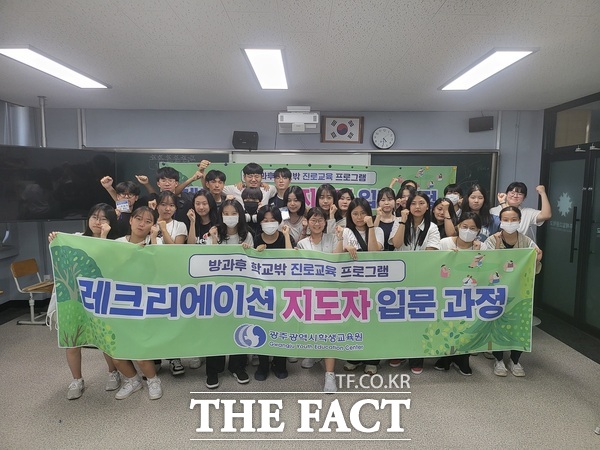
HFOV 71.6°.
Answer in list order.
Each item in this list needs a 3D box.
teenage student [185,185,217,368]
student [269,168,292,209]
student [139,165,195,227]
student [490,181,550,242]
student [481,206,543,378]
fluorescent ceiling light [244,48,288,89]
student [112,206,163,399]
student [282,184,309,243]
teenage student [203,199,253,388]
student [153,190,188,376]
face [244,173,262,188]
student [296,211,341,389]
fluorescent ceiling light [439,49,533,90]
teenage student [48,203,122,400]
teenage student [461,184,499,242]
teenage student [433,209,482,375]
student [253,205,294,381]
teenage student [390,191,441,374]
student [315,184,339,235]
[{"bbox_3d":[-0.895,0.478,3.781,0.420,1.578,0.360,0,5,-8],"label":"teenage student"},{"bbox_3d":[-0.177,0.330,4.199,0.480,1.804,0.340,0,5,-1],"label":"student"},{"bbox_3d":[-1.284,0.343,4.030,0.580,1.795,0.420,0,5,-9],"label":"student"},{"bbox_3d":[2.112,0.421,4.058,0.570,1.640,0.380,1,6,10],"label":"student"},{"bbox_3d":[1.856,0.566,3.667,0.500,1.457,0.440,2,5,14],"label":"student"},{"bbox_3d":[-0.257,-1.350,3.614,0.300,0.060,1.270,0,5,1],"label":"fluorescent ceiling light"},{"bbox_3d":[-1.277,0.576,3.269,0.450,1.440,0.430,0,5,-5],"label":"student"},{"bbox_3d":[-0.051,0.451,3.858,0.430,1.627,0.380,0,5,0],"label":"student"},{"bbox_3d":[-0.590,0.541,3.435,0.440,1.518,0.440,0,5,-5],"label":"teenage student"},{"bbox_3d":[-1.149,0.490,3.662,0.420,1.573,0.400,-1,5,-11],"label":"student"},{"bbox_3d":[-0.444,-0.425,3.970,0.170,0.170,0.150,0,5,0],"label":"face"},{"bbox_3d":[0.153,0.568,3.439,0.430,1.440,0.450,0,5,0],"label":"student"},{"bbox_3d":[1.556,-1.338,3.605,0.300,0.060,1.270,0,5,1],"label":"fluorescent ceiling light"},{"bbox_3d":[-1.644,0.565,3.248,0.520,1.460,0.450,0,5,-8],"label":"teenage student"},{"bbox_3d":[1.715,0.447,3.910,0.440,1.610,0.340,1,5,5],"label":"teenage student"},{"bbox_3d":[1.393,0.589,3.680,0.440,1.402,0.460,1,5,11],"label":"teenage student"},{"bbox_3d":[-0.224,0.553,3.518,0.420,1.450,0.380,0,5,0],"label":"student"},{"bbox_3d":[1.003,0.491,3.613,0.460,1.570,0.380,0,5,0],"label":"teenage student"},{"bbox_3d":[0.252,0.433,3.957,0.430,1.648,0.380,1,5,2],"label":"student"}]

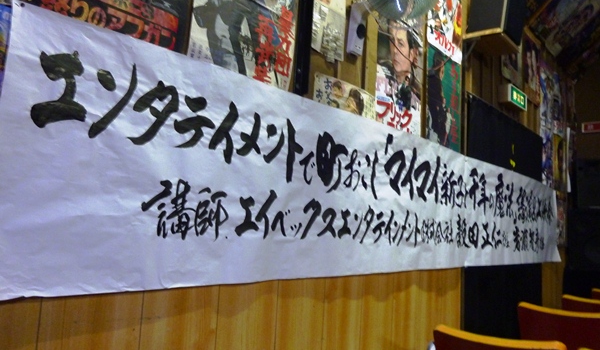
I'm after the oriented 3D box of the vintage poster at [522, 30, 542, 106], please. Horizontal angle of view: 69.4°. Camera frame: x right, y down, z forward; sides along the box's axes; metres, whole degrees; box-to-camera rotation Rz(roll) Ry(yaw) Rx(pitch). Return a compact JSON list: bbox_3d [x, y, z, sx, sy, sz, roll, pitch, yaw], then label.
[{"bbox_3d":[2.404,-1.074,4.483,0.020,0.699,0.518,-3,-9,44],"label":"vintage poster"}]

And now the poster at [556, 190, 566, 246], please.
[{"bbox_3d":[3.021,0.503,5.035,0.020,0.672,0.484,-3,-9,44],"label":"poster"}]

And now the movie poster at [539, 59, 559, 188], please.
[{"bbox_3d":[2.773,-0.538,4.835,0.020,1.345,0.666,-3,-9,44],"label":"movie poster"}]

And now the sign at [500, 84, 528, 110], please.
[{"bbox_3d":[1.873,-0.669,3.809,0.386,0.155,0.090,9,-9,-41],"label":"sign"}]

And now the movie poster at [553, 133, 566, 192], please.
[{"bbox_3d":[3.038,-0.138,5.086,0.020,0.679,0.545,-3,-9,44],"label":"movie poster"}]

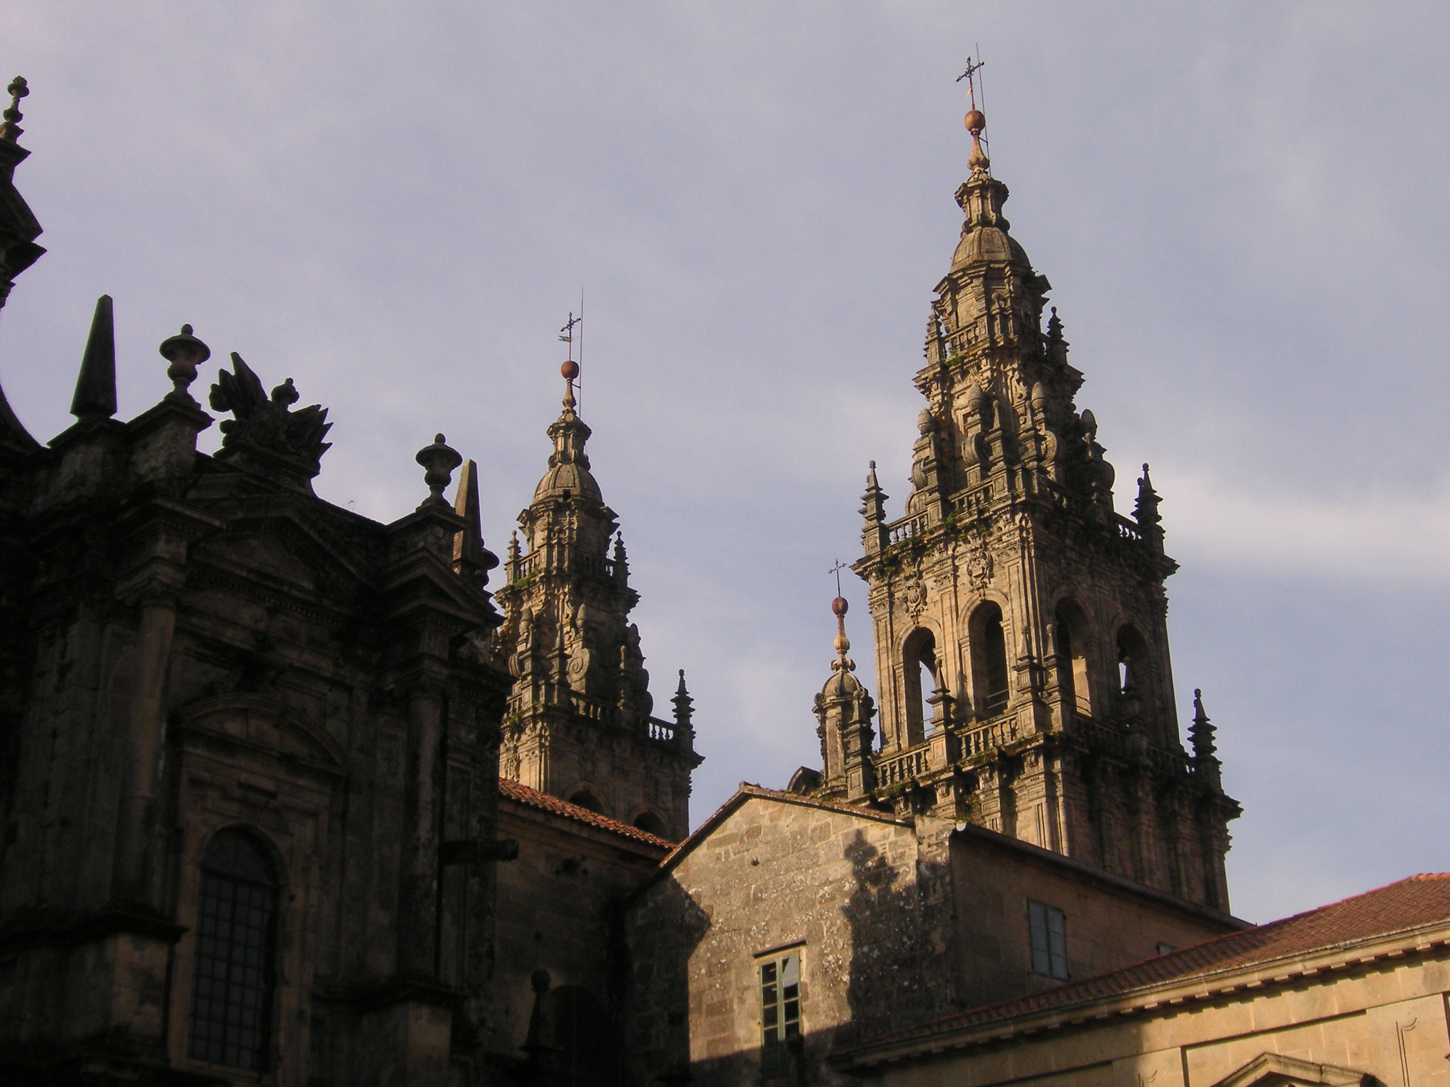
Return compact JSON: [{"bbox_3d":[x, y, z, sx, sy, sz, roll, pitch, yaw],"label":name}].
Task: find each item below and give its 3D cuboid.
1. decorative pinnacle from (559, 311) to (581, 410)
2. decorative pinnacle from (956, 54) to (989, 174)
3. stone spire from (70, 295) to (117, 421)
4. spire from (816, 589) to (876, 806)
[{"bbox_3d":[-8.358,-9.885,120.061,1.500,6.000,1.000,-22,-32,37],"label":"decorative pinnacle"},{"bbox_3d":[11.564,-19.902,102.978,1.550,6.500,1.000,-22,-32,37],"label":"decorative pinnacle"},{"bbox_3d":[-10.407,-3.119,36.977,0.570,2.380,0.570,-22,-32,37],"label":"stone spire"},{"bbox_3d":[4.950,6.192,91.459,2.100,9.000,2.100,-22,-32,37],"label":"spire"}]

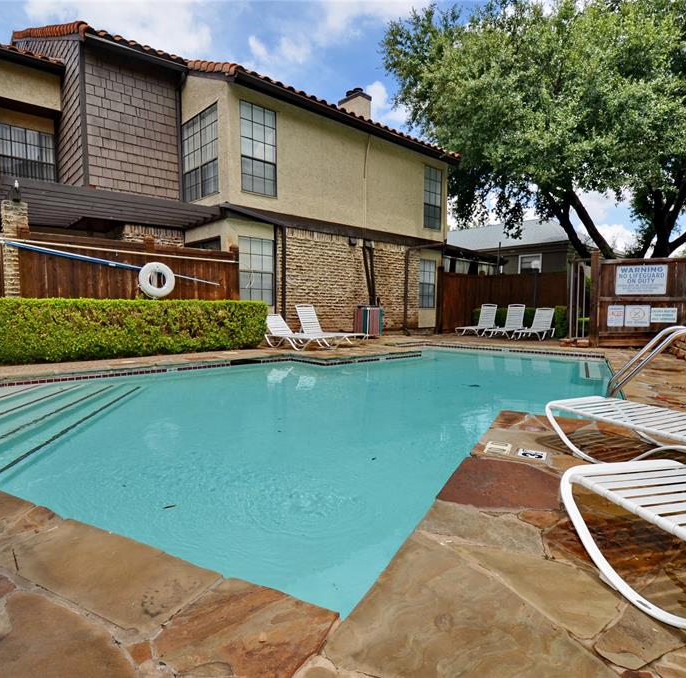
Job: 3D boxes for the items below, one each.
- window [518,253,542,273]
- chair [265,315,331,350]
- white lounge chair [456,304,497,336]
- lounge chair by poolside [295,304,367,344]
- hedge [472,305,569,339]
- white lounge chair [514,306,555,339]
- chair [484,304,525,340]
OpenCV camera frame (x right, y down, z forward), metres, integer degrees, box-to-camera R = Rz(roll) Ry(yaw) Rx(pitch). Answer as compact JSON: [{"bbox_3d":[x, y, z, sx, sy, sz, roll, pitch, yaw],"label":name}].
[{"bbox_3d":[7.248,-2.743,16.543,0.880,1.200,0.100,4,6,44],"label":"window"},{"bbox_3d":[-1.090,-0.166,9.576,0.610,0.723,2.033,-4,6,-42],"label":"chair"},{"bbox_3d":[4.296,-0.581,13.546,0.610,0.984,1.754,4,6,43],"label":"white lounge chair"},{"bbox_3d":[-0.333,-0.308,9.983,0.610,0.950,1.779,-4,6,-42],"label":"lounge chair by poolside"},{"bbox_3d":[5.957,-0.605,14.257,3.182,0.930,0.660,4,6,45],"label":"hedge"},{"bbox_3d":[5.570,-0.434,12.312,0.610,0.868,1.899,4,6,43],"label":"white lounge chair"},{"bbox_3d":[4.889,-0.521,12.755,0.610,0.977,1.754,4,6,43],"label":"chair"}]

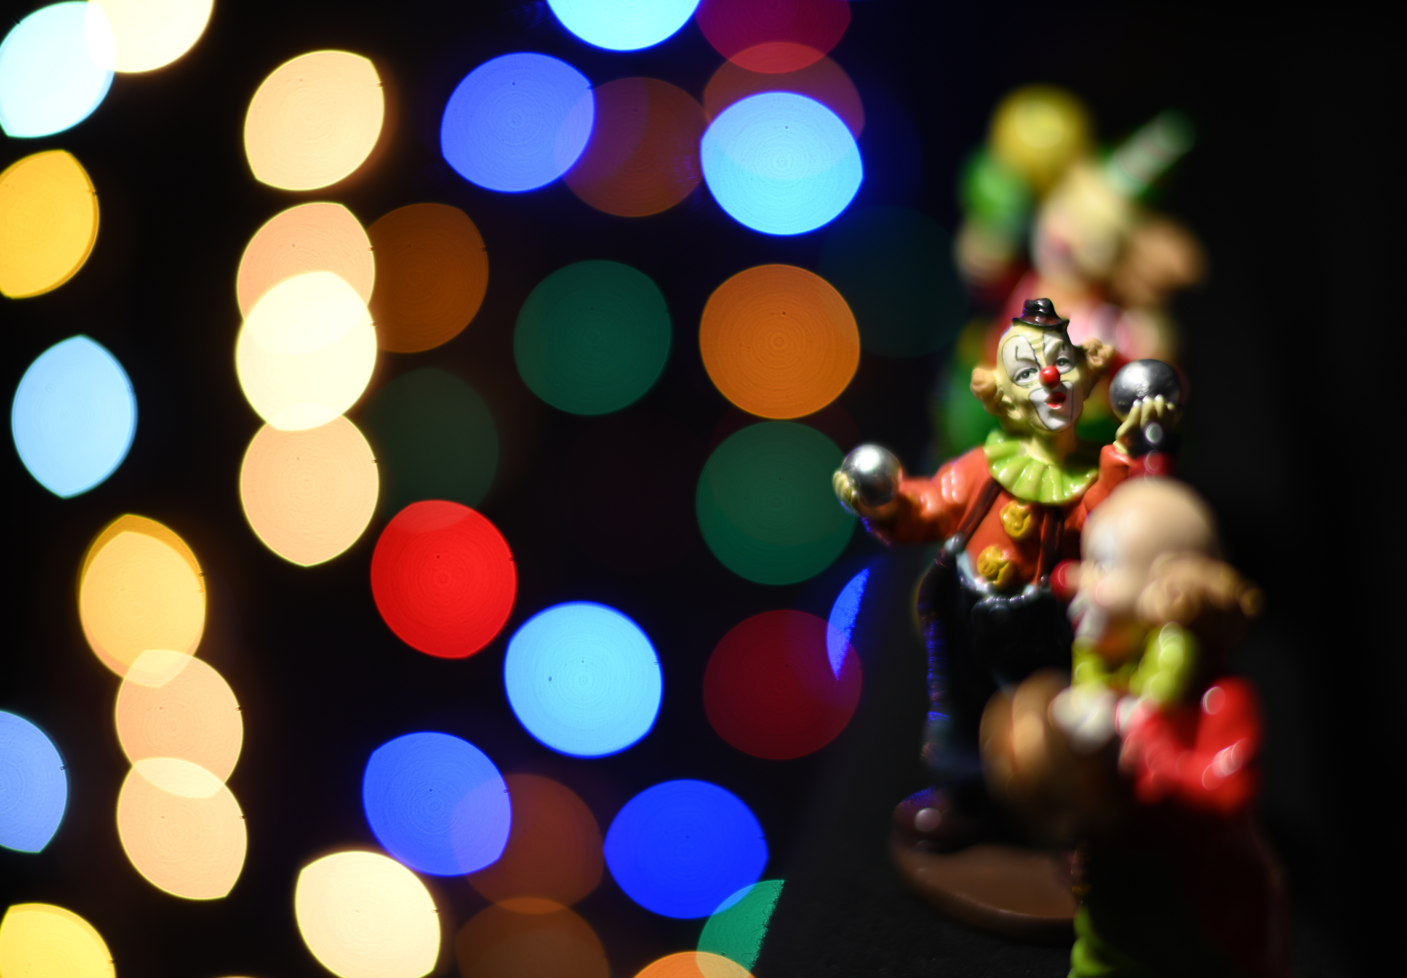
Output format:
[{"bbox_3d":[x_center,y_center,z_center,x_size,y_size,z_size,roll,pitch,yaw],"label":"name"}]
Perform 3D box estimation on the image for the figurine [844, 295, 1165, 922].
[{"bbox_3d":[0.070,0.021,0.512,0.075,0.131,0.062,6,19,17],"label":"figurine"}]

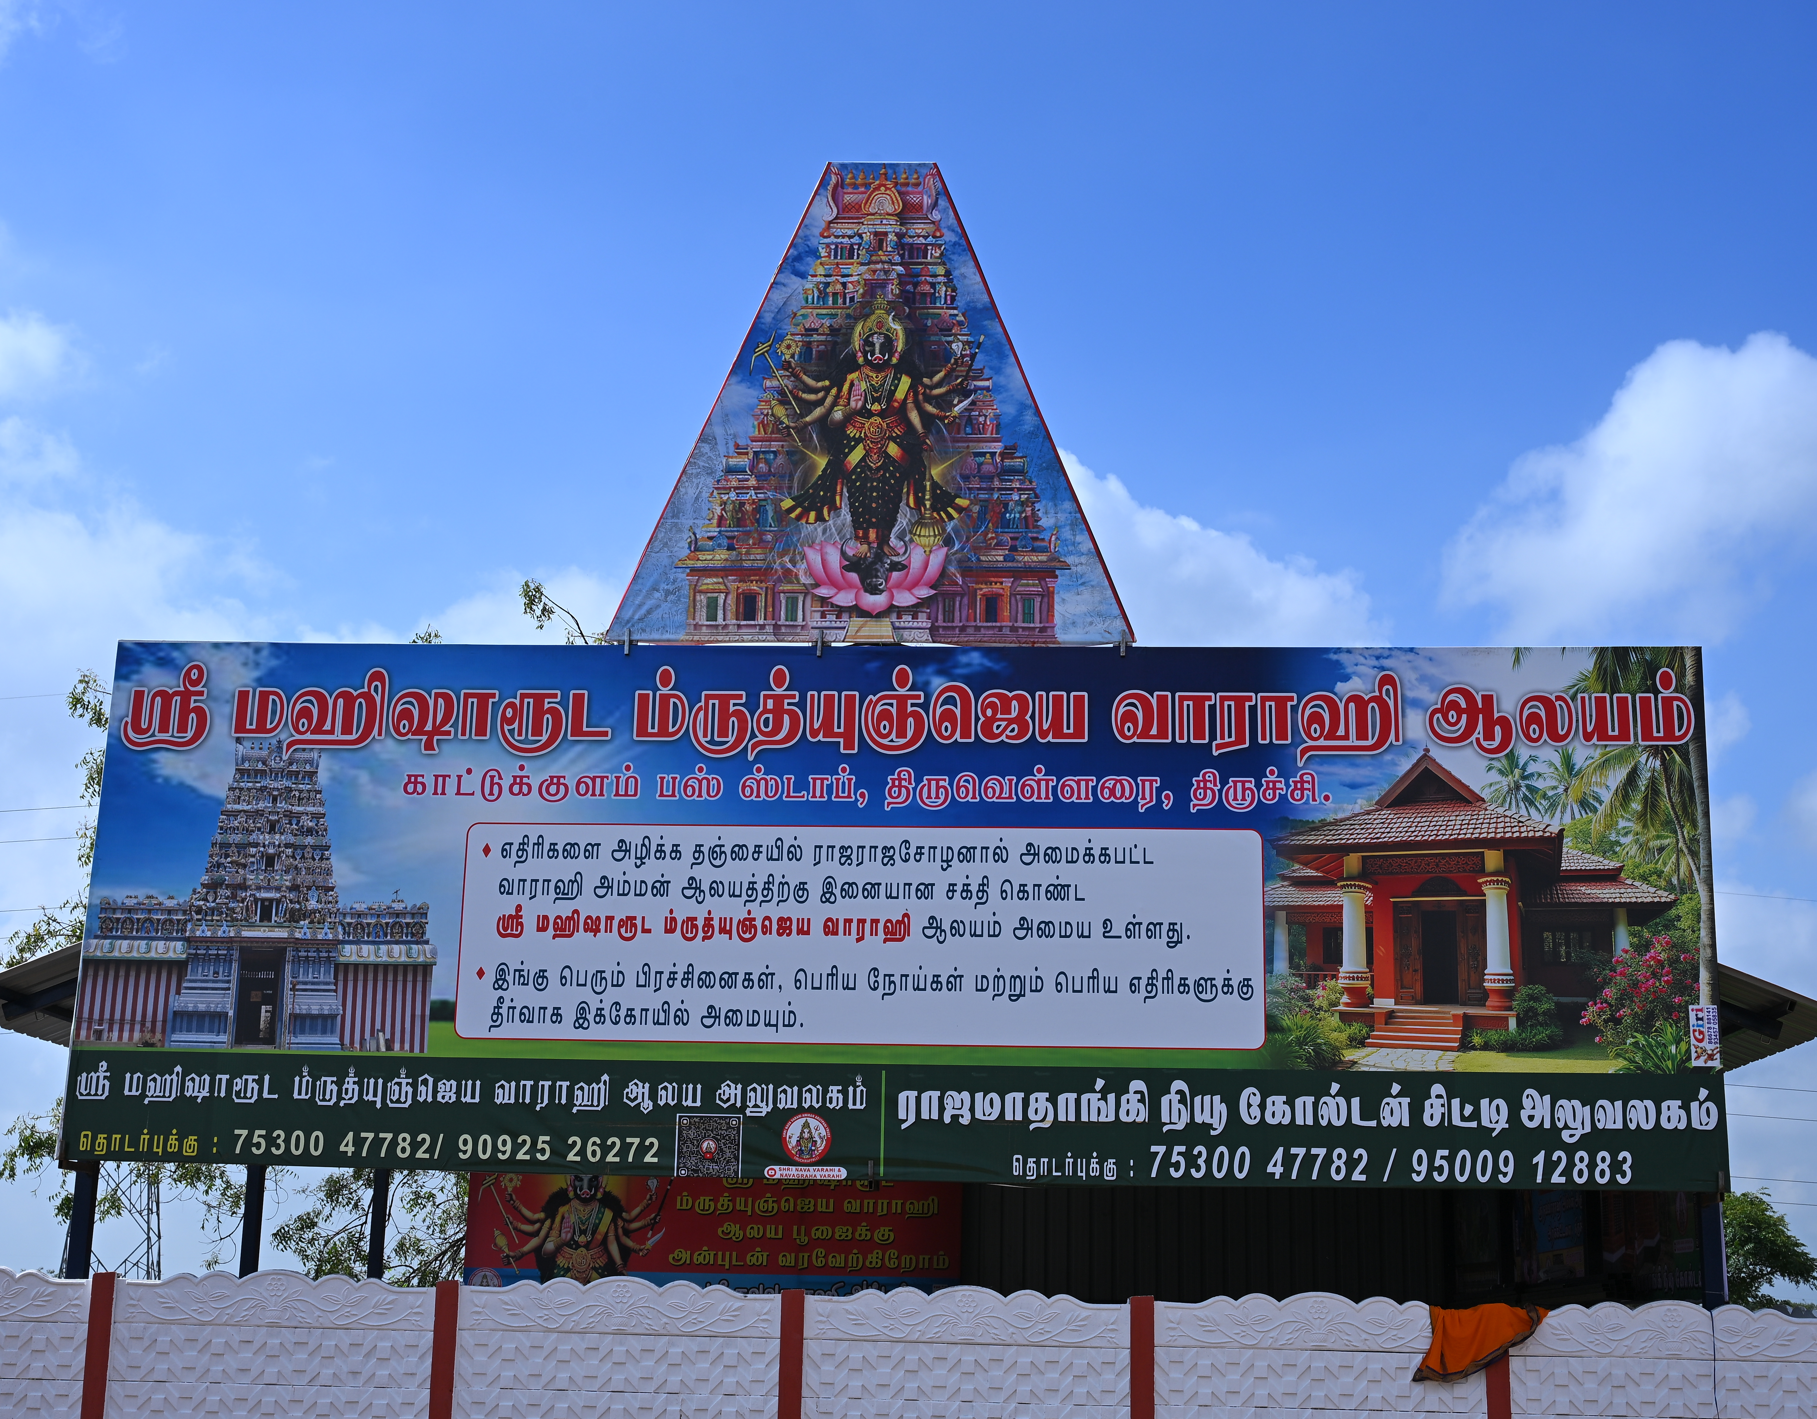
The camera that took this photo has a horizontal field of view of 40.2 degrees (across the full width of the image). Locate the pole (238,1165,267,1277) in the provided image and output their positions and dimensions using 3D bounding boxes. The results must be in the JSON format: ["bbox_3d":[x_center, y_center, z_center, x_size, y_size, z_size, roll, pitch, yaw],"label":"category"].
[{"bbox_3d":[-4.523,4.335,16.866,0.095,3.020,0.095,0,-15,5],"label":"pole"}]

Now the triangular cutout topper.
[{"bbox_3d":[-0.202,-1.877,14.950,3.100,3.080,0.070,0,-14,4],"label":"triangular cutout topper"}]

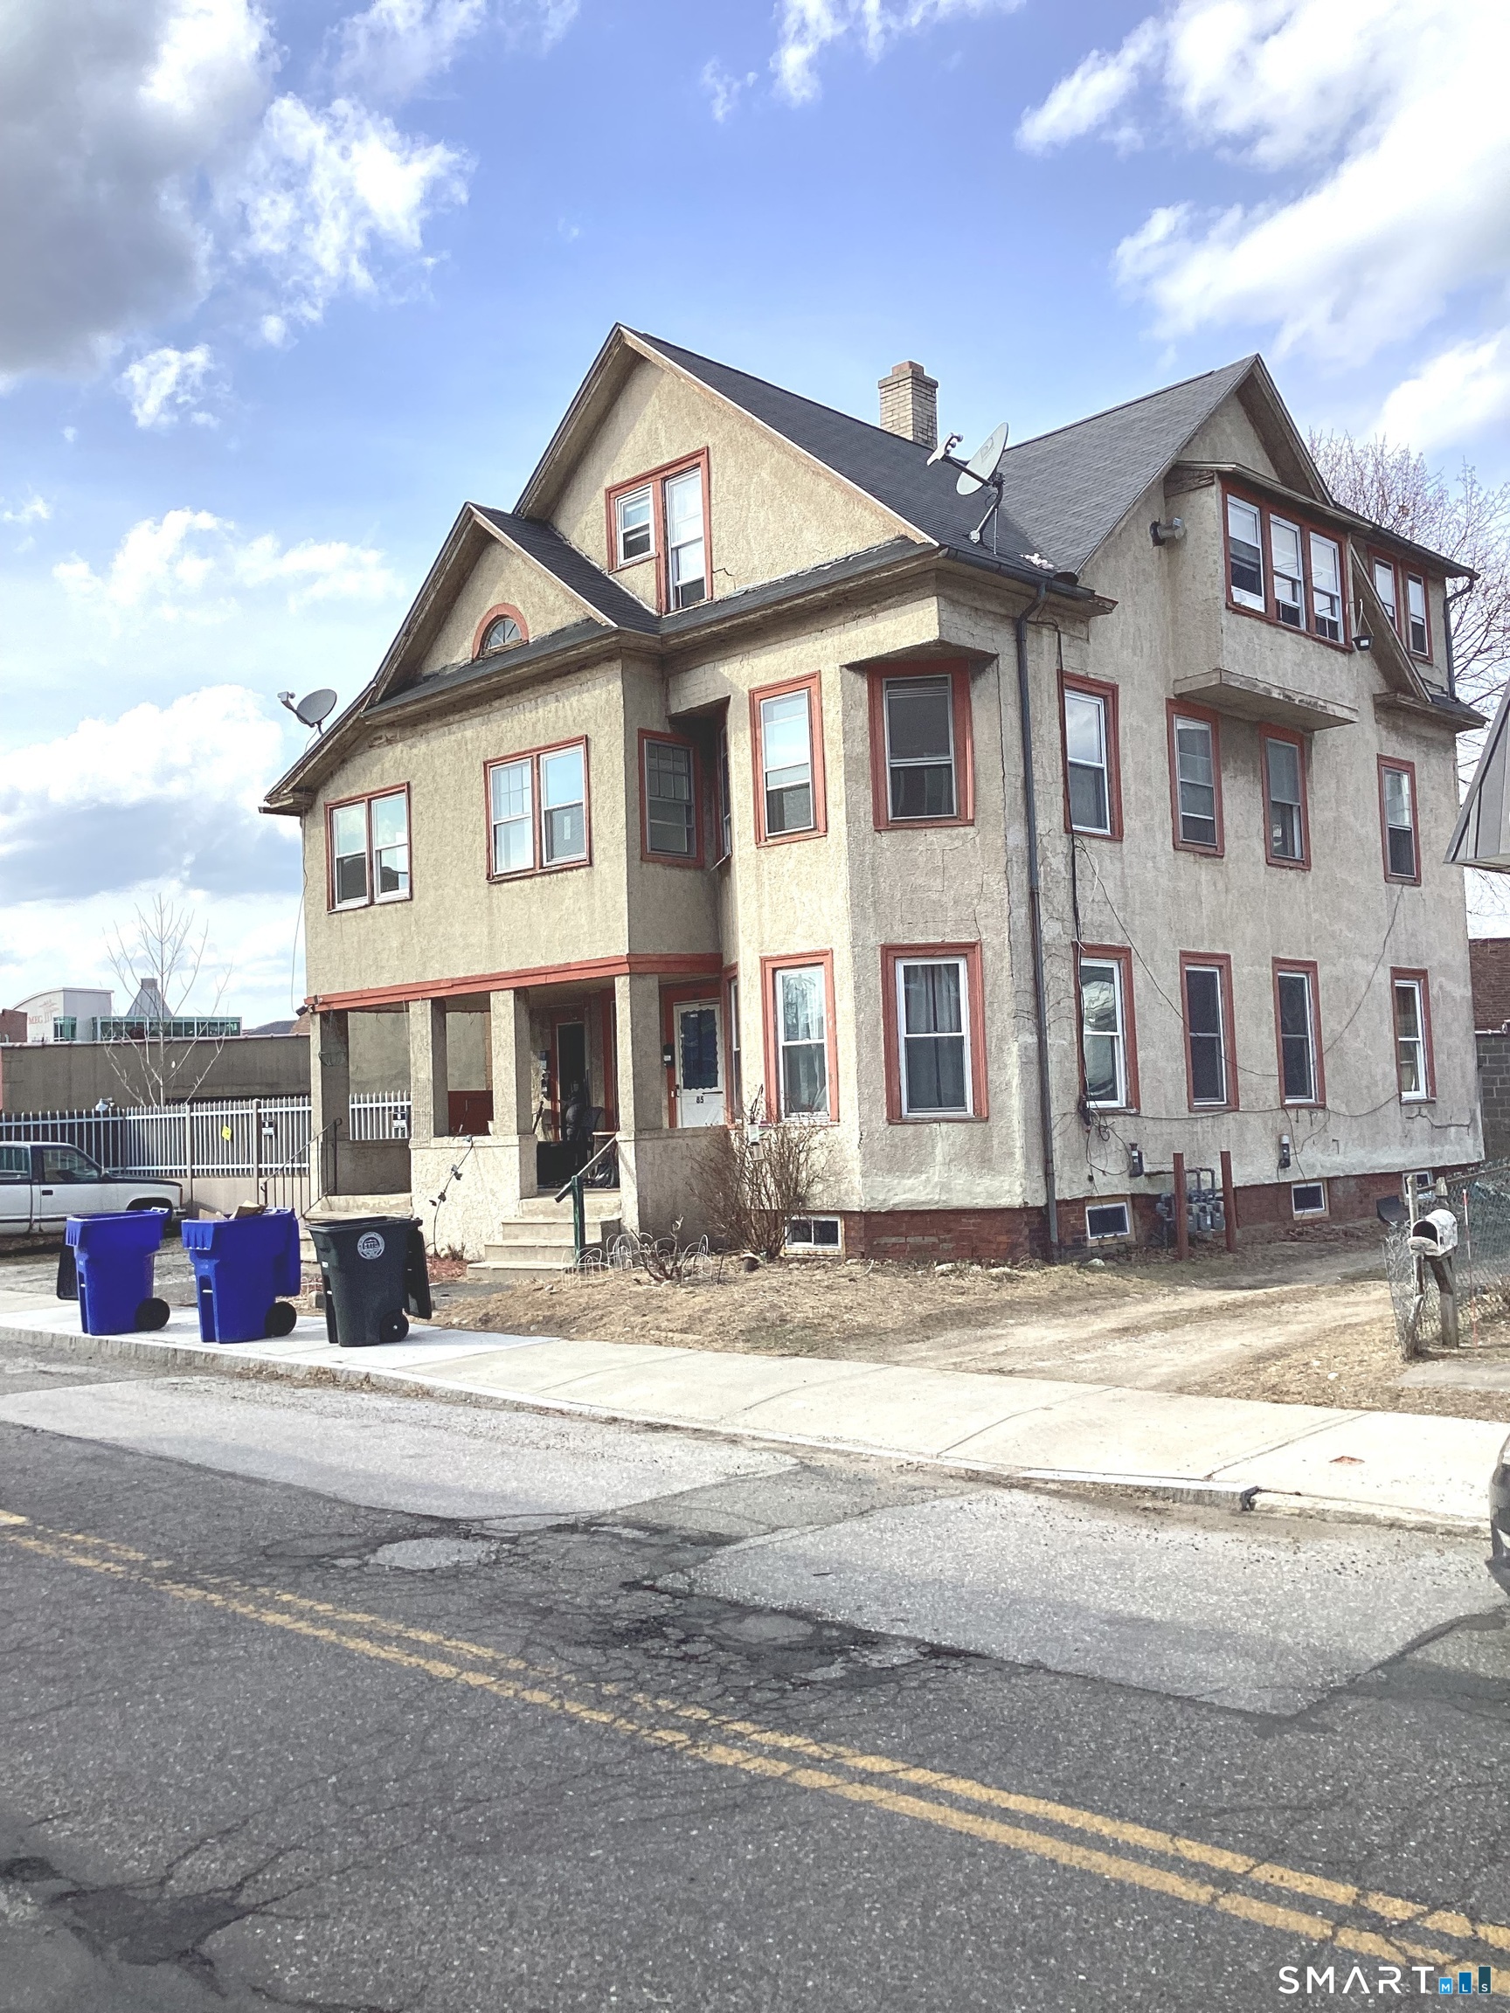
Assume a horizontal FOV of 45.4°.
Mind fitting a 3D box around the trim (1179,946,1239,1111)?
[{"bbox_3d":[5.336,0.299,21.177,0.100,1.869,1.153,-6,-5,44],"label":"trim"}]

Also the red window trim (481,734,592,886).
[{"bbox_3d":[-2.472,-2.199,20.360,1.849,1.427,0.120,-6,-5,44],"label":"red window trim"}]

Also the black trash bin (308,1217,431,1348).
[{"bbox_3d":[-3.200,2.267,14.975,0.850,1.020,0.620,0,-4,-31],"label":"black trash bin"}]

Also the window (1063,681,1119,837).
[{"bbox_3d":[3.452,-2.559,18.687,0.150,1.571,0.977,-6,-5,44],"label":"window"}]

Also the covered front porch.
[{"bbox_3d":[-2.704,1.360,21.794,6.336,3.181,2.376,-6,-5,44],"label":"covered front porch"}]

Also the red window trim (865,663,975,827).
[{"bbox_3d":[1.637,-2.563,17.725,0.983,1.643,0.150,-2,-4,3],"label":"red window trim"}]

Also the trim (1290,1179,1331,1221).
[{"bbox_3d":[6.969,2.423,22.620,0.100,0.477,0.964,-6,-5,44],"label":"trim"}]

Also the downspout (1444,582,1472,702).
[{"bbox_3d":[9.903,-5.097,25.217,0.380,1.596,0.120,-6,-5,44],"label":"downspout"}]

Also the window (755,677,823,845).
[{"bbox_3d":[0.350,-2.646,19.469,0.927,1.596,0.100,-6,-5,44],"label":"window"}]

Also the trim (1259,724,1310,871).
[{"bbox_3d":[6.324,-2.484,21.615,0.150,1.670,1.049,-6,-5,44],"label":"trim"}]

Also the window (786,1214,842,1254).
[{"bbox_3d":[0.598,2.302,18.153,0.766,0.358,0.100,-6,-5,44],"label":"window"}]

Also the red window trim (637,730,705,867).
[{"bbox_3d":[-0.945,-2.227,19.541,0.150,1.399,0.898,-6,-5,44],"label":"red window trim"}]

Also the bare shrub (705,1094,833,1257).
[{"bbox_3d":[0.110,1.635,17.451,1.120,1.570,1.080,-2,-4,0],"label":"bare shrub"}]

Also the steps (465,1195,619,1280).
[{"bbox_3d":[-2.178,2.492,19.507,1.729,0.817,1.045,-6,-5,44],"label":"steps"}]

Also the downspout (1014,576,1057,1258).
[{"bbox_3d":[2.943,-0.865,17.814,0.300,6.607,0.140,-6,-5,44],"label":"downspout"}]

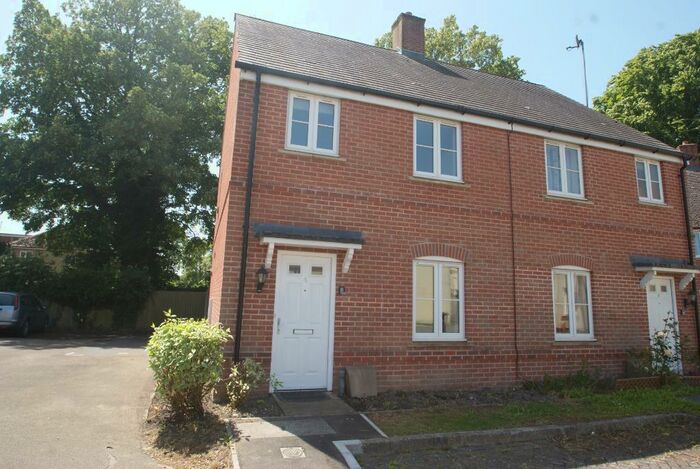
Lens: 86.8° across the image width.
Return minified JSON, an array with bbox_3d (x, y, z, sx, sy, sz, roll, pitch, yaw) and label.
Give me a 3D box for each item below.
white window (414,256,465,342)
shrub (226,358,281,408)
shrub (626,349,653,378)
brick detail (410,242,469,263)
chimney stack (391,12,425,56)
[{"bbox_3d":[1.523,1.092,6.351,1.020,1.420,0.100,5,-10,-17],"label":"white window"},{"bbox_3d":[-1.315,1.989,5.008,0.640,0.600,0.500,5,-10,-16],"label":"shrub"},{"bbox_3d":[5.544,2.536,7.088,0.520,0.600,0.480,5,-10,-17],"label":"shrub"},{"bbox_3d":[1.558,0.313,6.458,1.080,0.280,0.110,5,-10,-17],"label":"brick detail"},{"bbox_3d":[1.869,-6.009,11.698,0.800,1.420,0.660,5,-10,-17],"label":"chimney stack"}]

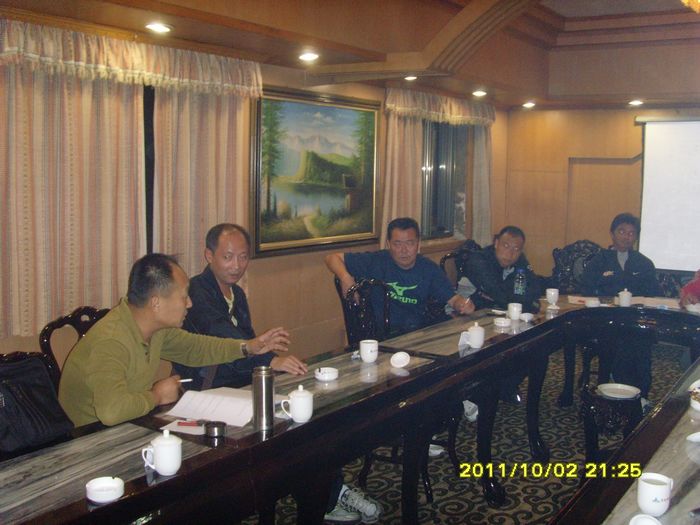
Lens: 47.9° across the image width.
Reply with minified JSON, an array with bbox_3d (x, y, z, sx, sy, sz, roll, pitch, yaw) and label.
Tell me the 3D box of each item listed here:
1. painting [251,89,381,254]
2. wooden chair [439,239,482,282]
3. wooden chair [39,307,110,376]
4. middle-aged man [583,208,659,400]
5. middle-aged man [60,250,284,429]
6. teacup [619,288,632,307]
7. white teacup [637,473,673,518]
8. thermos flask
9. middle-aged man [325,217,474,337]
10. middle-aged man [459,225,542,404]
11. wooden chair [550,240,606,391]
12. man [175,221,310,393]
[{"bbox_3d":[-0.150,-0.577,5.144,0.061,1.001,1.451,7,9,33],"label":"painting"},{"bbox_3d":[0.852,0.444,5.080,0.465,1.091,0.525,-1,6,-12],"label":"wooden chair"},{"bbox_3d":[-0.708,0.704,2.734,0.525,1.071,0.465,4,7,32],"label":"wooden chair"},{"bbox_3d":[1.773,0.330,5.181,0.525,1.293,0.667,3,7,22],"label":"middle-aged man"},{"bbox_3d":[-0.578,0.610,2.700,0.727,1.262,0.667,2,6,17],"label":"middle-aged man"},{"bbox_3d":[1.649,0.203,4.713,0.080,0.107,0.100,1,6,6],"label":"teacup"},{"bbox_3d":[0.698,0.525,1.799,0.097,0.084,0.075,-5,8,-41],"label":"white teacup"},{"bbox_3d":[-0.264,0.409,2.392,0.063,0.189,0.063,0,6,0],"label":"thermos flask"},{"bbox_3d":[0.237,0.442,4.180,0.747,1.283,0.687,-1,6,-9],"label":"middle-aged man"},{"bbox_3d":[0.947,0.399,4.874,0.535,1.222,0.707,0,6,0],"label":"middle-aged man"},{"bbox_3d":[1.625,0.400,5.543,0.465,1.081,0.525,3,7,23],"label":"wooden chair"},{"bbox_3d":[-0.432,0.539,3.123,0.758,1.313,0.586,5,8,39],"label":"man"}]

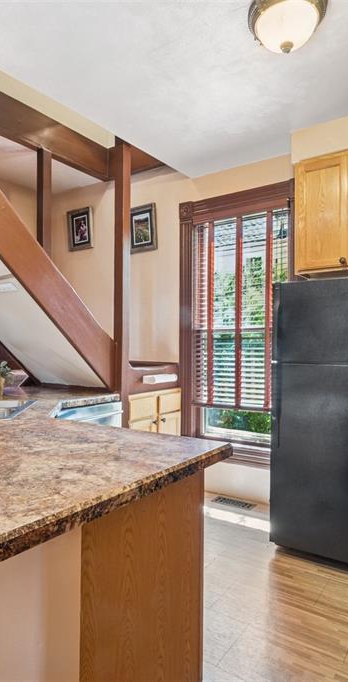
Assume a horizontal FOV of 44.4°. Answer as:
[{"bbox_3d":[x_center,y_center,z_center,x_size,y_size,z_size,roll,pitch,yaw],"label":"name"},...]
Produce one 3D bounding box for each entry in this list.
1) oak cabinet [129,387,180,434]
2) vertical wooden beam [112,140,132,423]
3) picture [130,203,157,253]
[{"bbox_3d":[-0.367,0.856,3.666,0.560,0.880,0.710,0,-1,34],"label":"oak cabinet"},{"bbox_3d":[-0.391,-0.087,3.211,0.083,2.750,0.083,0,-1,34],"label":"vertical wooden beam"},{"bbox_3d":[-0.316,-1.071,4.095,0.375,0.445,0.030,0,-1,34],"label":"picture"}]

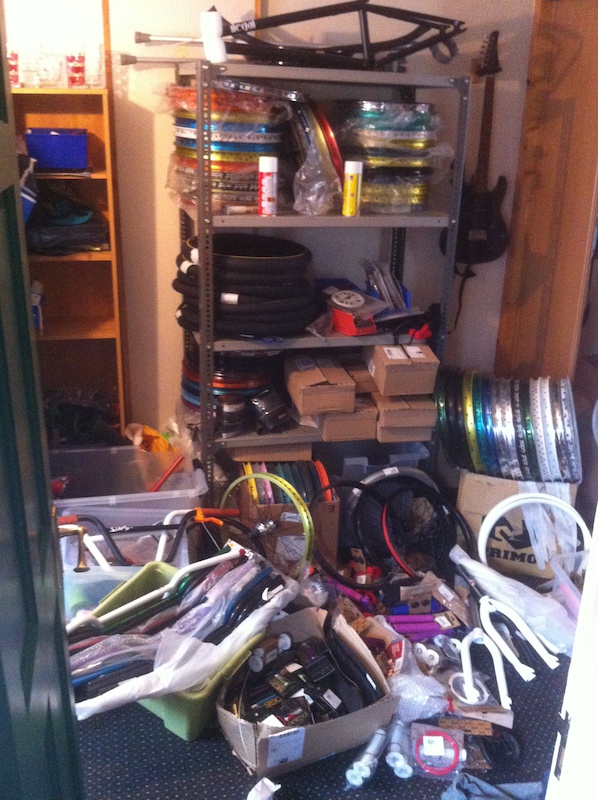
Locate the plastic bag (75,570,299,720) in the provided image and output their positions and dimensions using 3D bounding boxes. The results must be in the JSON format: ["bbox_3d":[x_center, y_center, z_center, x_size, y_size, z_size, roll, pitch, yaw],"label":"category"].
[{"bbox_3d":[-0.297,0.685,2.298,0.180,0.140,0.690,19,25,41],"label":"plastic bag"}]

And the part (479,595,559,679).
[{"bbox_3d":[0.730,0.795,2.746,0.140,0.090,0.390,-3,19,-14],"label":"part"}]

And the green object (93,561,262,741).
[{"bbox_3d":[-0.392,0.772,2.517,0.580,0.210,0.420,15,23,34],"label":"green object"}]

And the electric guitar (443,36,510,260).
[{"bbox_3d":[0.786,-1.033,3.382,0.320,0.940,0.070,-4,20,-18],"label":"electric guitar"}]

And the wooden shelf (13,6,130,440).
[{"bbox_3d":[-0.875,-0.342,2.974,0.410,2.000,0.230,-1,19,-9],"label":"wooden shelf"}]

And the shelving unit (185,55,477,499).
[{"bbox_3d":[0.050,-0.266,3.099,0.927,1.833,0.412,-4,20,-18],"label":"shelving unit"}]

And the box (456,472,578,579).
[{"bbox_3d":[0.886,0.440,3.348,0.450,0.390,0.400,6,19,11],"label":"box"}]

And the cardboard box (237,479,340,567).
[{"bbox_3d":[-0.065,0.456,3.350,0.385,0.300,0.420,-1,19,-10],"label":"cardboard box"}]

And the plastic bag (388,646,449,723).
[{"bbox_3d":[0.359,0.866,2.451,0.170,0.120,0.170,2,19,-1],"label":"plastic bag"}]

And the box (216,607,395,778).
[{"bbox_3d":[-0.013,0.842,2.408,0.400,0.170,0.430,-6,20,-22],"label":"box"}]

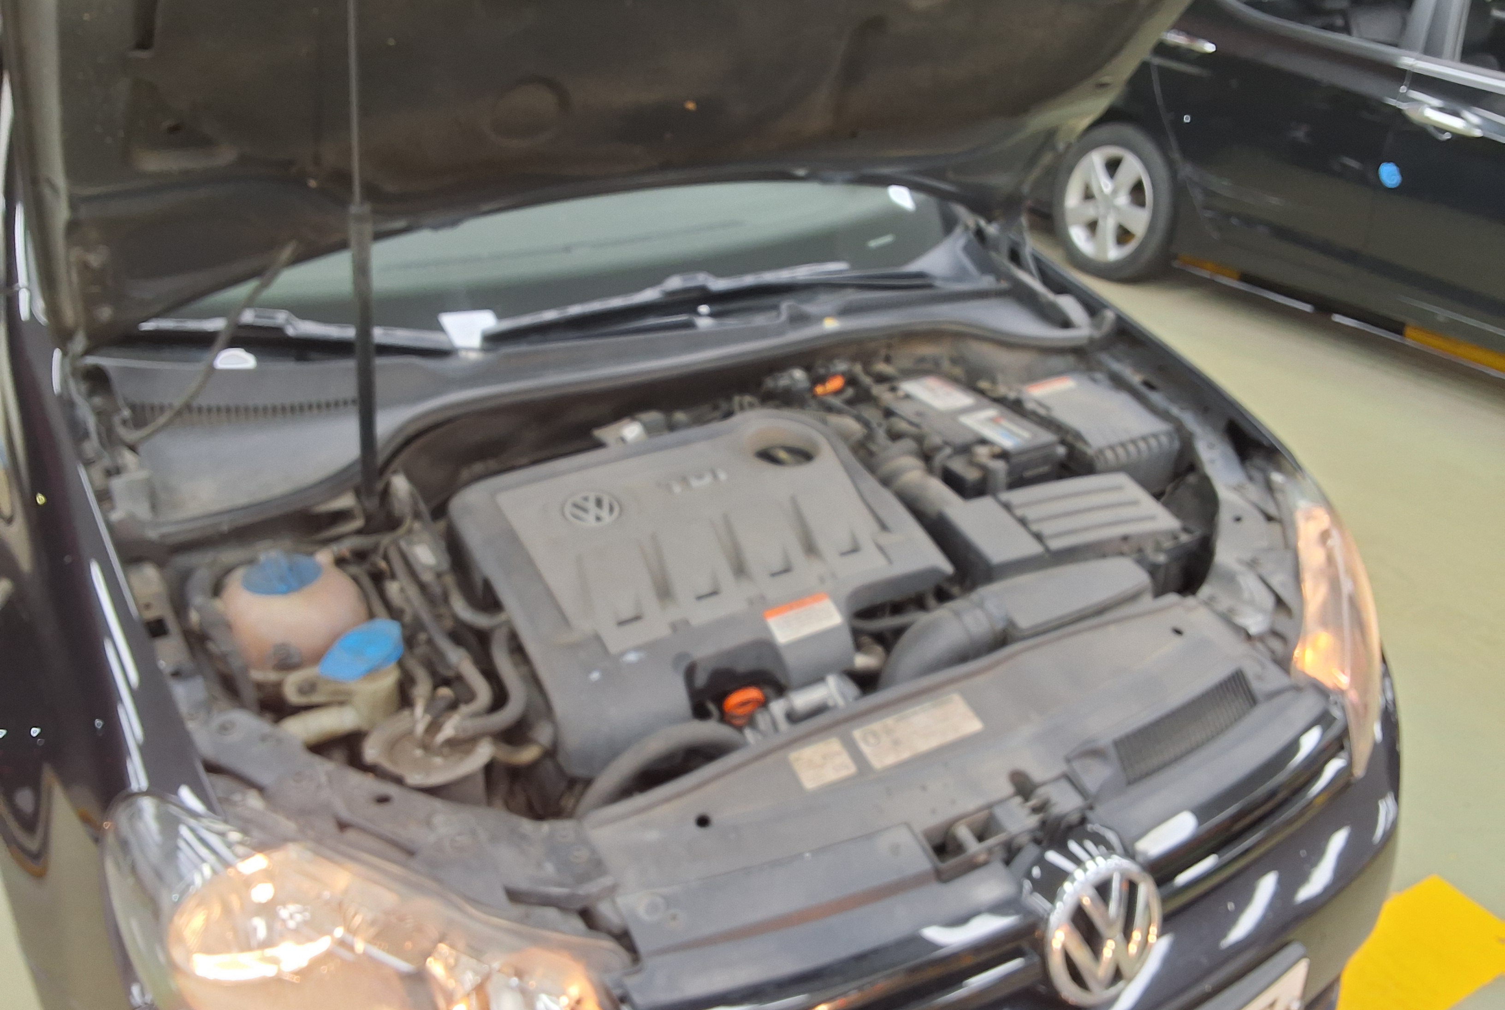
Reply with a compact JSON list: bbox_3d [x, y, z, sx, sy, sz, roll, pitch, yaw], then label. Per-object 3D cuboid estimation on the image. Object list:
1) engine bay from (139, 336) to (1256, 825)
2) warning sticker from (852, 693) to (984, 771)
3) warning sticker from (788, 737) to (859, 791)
[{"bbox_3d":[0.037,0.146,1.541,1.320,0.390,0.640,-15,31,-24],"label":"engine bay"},{"bbox_3d":[0.168,0.228,1.230,0.128,0.004,0.049,-15,45,-24],"label":"warning sticker"},{"bbox_3d":[0.069,0.253,1.187,0.055,0.004,0.043,-15,45,-24],"label":"warning sticker"}]

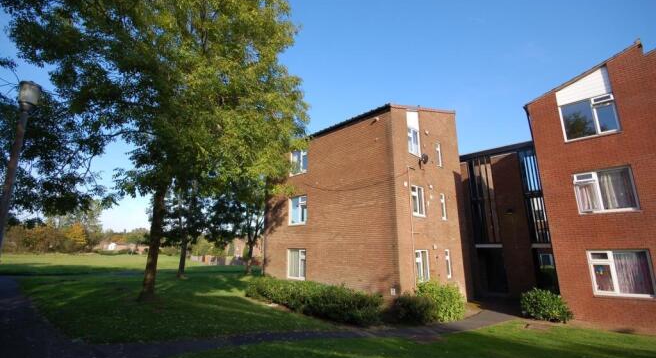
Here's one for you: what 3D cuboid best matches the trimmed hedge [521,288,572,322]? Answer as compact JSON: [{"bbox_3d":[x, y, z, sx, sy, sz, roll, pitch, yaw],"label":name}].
[{"bbox_3d":[7.406,4.225,9.235,1.310,0.930,1.310,13,-18,-43],"label":"trimmed hedge"}]

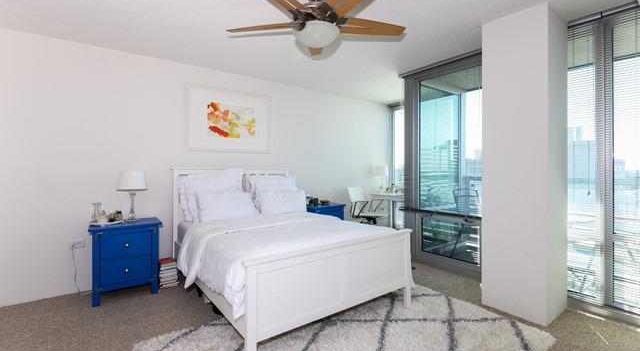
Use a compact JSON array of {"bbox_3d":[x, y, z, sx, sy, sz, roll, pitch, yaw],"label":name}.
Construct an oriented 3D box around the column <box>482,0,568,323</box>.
[{"bbox_3d":[1.730,-0.078,2.408,0.482,2.383,0.454,0,1,-36],"label":"column"}]

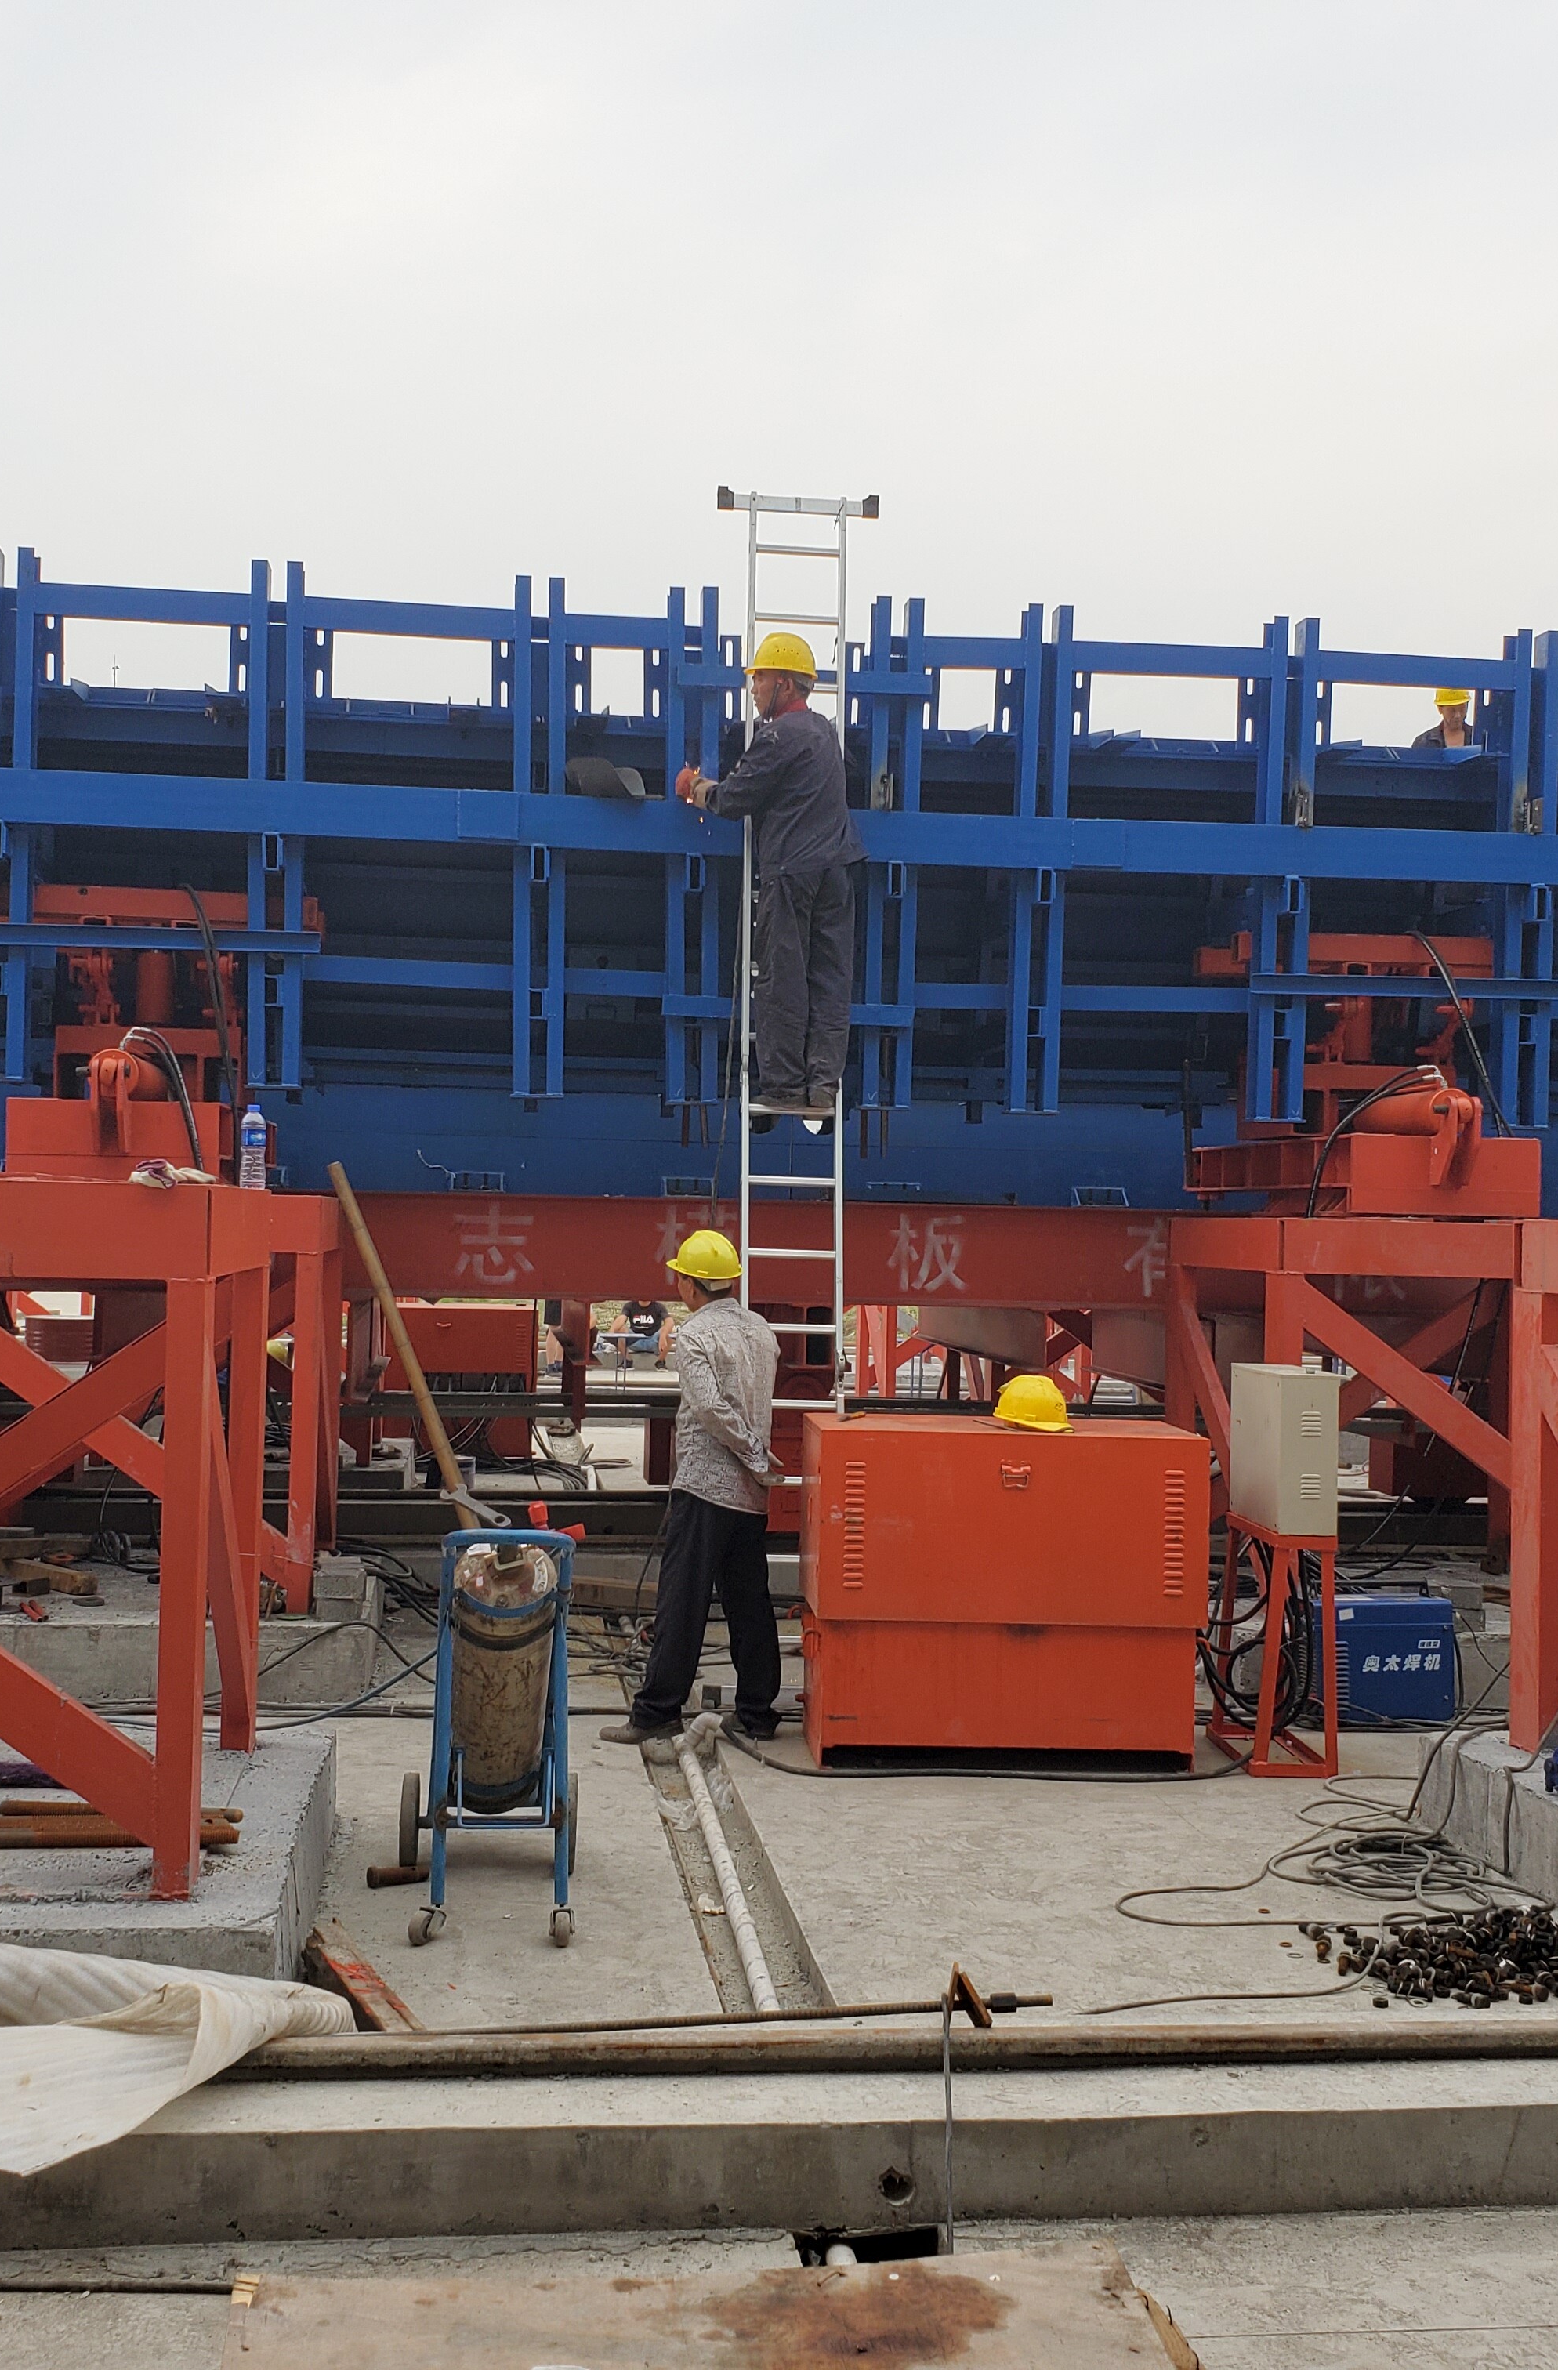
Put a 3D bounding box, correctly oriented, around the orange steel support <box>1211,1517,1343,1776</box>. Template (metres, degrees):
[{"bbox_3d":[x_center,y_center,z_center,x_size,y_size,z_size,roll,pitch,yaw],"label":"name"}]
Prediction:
[{"bbox_3d":[1.625,1.509,7.909,0.290,0.770,0.620,1,-1,-6],"label":"orange steel support"}]

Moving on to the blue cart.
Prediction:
[{"bbox_3d":[-0.722,1.330,6.030,0.450,0.980,0.800,1,-1,-5],"label":"blue cart"}]

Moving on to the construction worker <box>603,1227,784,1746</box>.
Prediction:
[{"bbox_3d":[-0.269,0.999,7.970,0.500,1.700,0.500,1,-1,42],"label":"construction worker"}]

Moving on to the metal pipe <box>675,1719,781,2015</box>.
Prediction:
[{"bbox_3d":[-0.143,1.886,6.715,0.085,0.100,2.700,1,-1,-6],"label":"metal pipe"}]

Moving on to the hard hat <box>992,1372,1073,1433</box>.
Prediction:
[{"bbox_3d":[0.857,0.712,7.946,0.280,0.150,0.220,1,-1,23],"label":"hard hat"}]

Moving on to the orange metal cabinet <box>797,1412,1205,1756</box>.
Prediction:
[{"bbox_3d":[0.745,1.335,7.910,1.250,1.070,0.670,1,-1,-5],"label":"orange metal cabinet"}]

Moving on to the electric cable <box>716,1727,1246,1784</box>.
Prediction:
[{"bbox_3d":[0.655,1.849,7.690,1.720,0.040,0.630,1,-1,-4],"label":"electric cable"}]

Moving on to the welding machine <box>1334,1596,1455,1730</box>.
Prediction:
[{"bbox_3d":[2.172,1.697,8.704,0.522,0.515,0.300,1,-1,-7],"label":"welding machine"}]

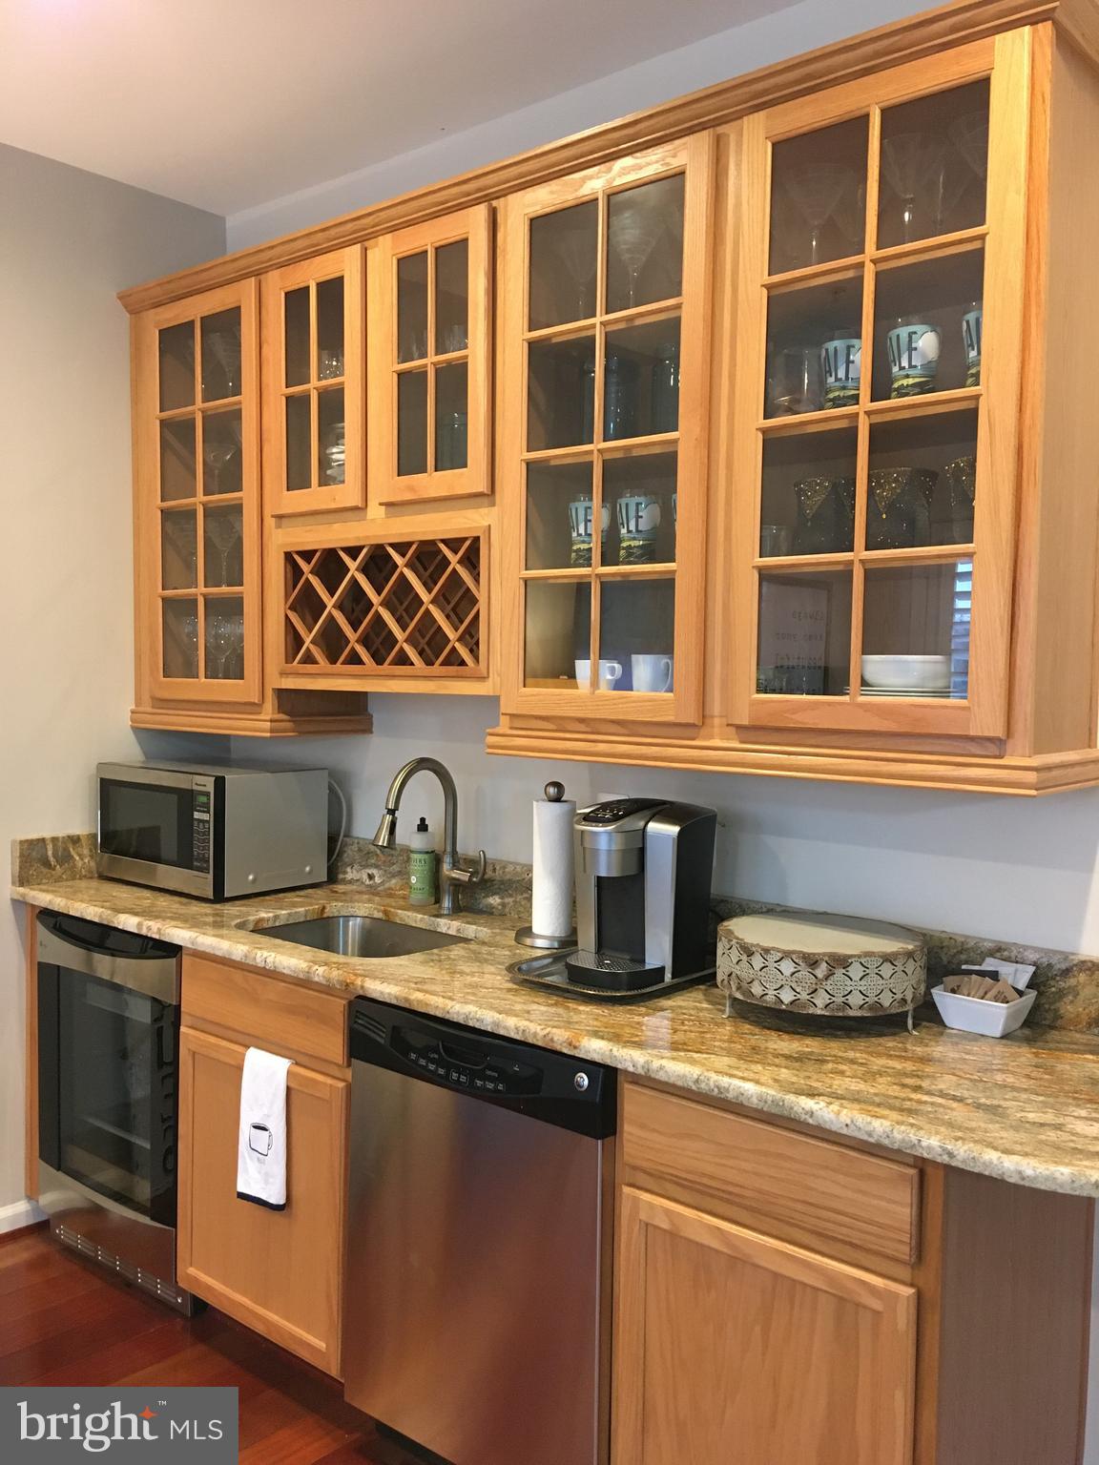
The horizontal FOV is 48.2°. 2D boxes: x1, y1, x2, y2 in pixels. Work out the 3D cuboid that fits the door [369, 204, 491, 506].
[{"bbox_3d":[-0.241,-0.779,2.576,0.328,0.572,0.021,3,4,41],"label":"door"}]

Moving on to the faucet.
[{"bbox_3d":[-0.267,0.244,2.768,0.142,0.373,0.270,3,4,40],"label":"faucet"}]

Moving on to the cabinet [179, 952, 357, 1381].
[{"bbox_3d":[-0.405,0.861,2.776,0.615,0.792,0.622,3,4,40],"label":"cabinet"}]

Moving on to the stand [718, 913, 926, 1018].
[{"bbox_3d":[0.462,0.408,2.095,0.348,0.138,0.348,1,3,0],"label":"stand"}]

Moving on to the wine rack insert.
[{"bbox_3d":[-0.284,-0.286,2.823,0.678,0.312,0.310,3,4,40],"label":"wine rack insert"}]

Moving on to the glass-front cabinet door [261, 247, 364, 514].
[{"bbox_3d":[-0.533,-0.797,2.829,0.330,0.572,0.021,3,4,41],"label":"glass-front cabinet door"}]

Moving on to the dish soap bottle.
[{"bbox_3d":[-0.309,0.311,3.006,0.064,0.212,0.062,1,3,0],"label":"dish soap bottle"}]

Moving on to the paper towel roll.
[{"bbox_3d":[0.008,0.285,2.594,0.091,0.278,0.091,1,3,0],"label":"paper towel roll"}]

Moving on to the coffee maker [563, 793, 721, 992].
[{"bbox_3d":[0.153,0.287,2.329,0.240,0.334,0.298,3,4,40],"label":"coffee maker"}]

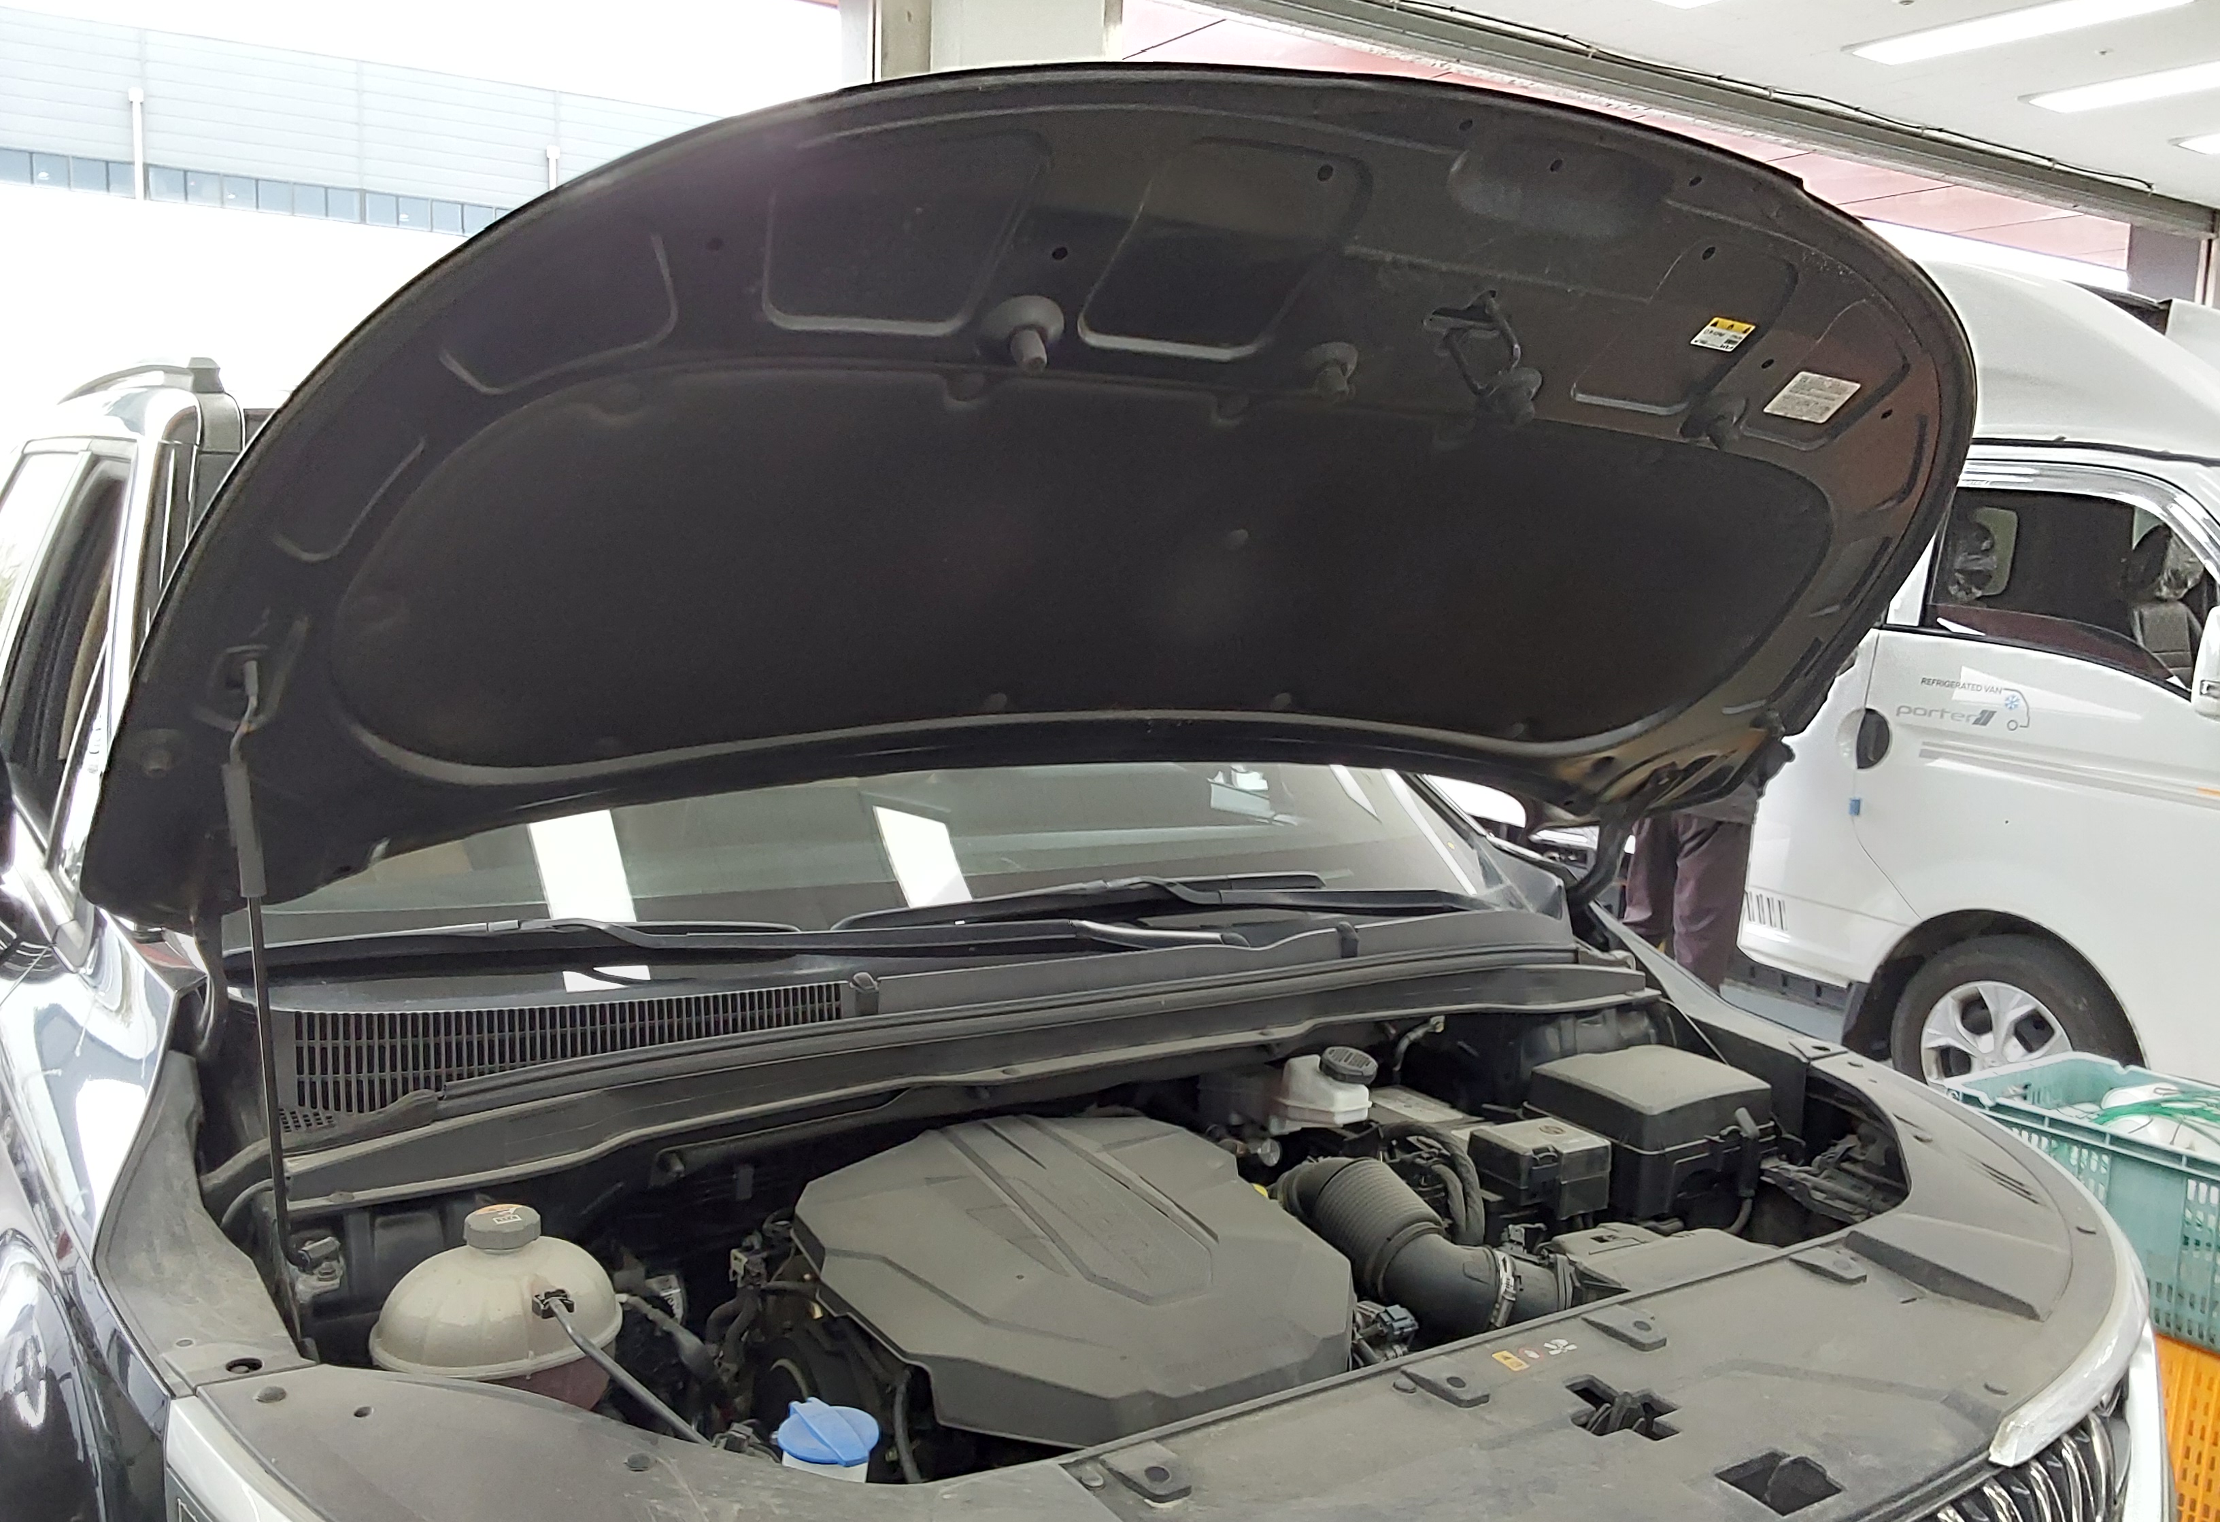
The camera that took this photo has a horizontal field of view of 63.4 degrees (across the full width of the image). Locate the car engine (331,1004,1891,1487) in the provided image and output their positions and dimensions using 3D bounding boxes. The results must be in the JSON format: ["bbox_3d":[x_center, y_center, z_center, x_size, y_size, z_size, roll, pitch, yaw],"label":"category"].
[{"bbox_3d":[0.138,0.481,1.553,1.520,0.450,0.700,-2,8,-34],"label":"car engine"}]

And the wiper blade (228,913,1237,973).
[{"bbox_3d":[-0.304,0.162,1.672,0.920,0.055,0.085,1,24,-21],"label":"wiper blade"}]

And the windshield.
[{"bbox_3d":[-0.270,-0.123,2.125,1.500,0.150,1.098,-2,42,-34],"label":"windshield"}]

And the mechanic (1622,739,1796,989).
[{"bbox_3d":[1.665,0.185,5.081,0.360,1.710,0.500,-2,8,-34],"label":"mechanic"}]

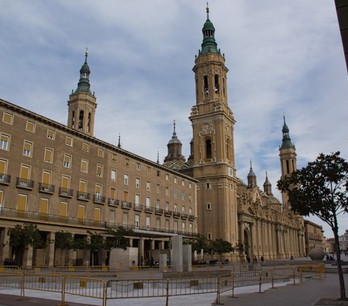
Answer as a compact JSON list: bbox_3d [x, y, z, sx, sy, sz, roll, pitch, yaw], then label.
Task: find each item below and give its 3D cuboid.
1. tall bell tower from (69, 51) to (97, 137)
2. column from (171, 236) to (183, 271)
[{"bbox_3d":[-38.612,-3.572,141.210,11.700,90.600,11.700,-9,-19,29],"label":"tall bell tower"},{"bbox_3d":[0.353,10.717,36.873,1.000,3.700,0.820,-9,-19,29],"label":"column"}]

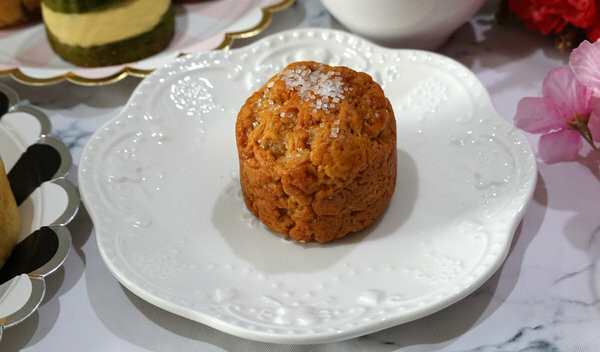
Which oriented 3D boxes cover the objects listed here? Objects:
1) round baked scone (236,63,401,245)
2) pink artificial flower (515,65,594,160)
[{"bbox_3d":[0.008,-0.016,0.489,0.070,0.057,0.070,-1,43,0],"label":"round baked scone"},{"bbox_3d":[0.126,-0.029,0.530,0.045,0.045,0.023,-14,26,-14],"label":"pink artificial flower"}]

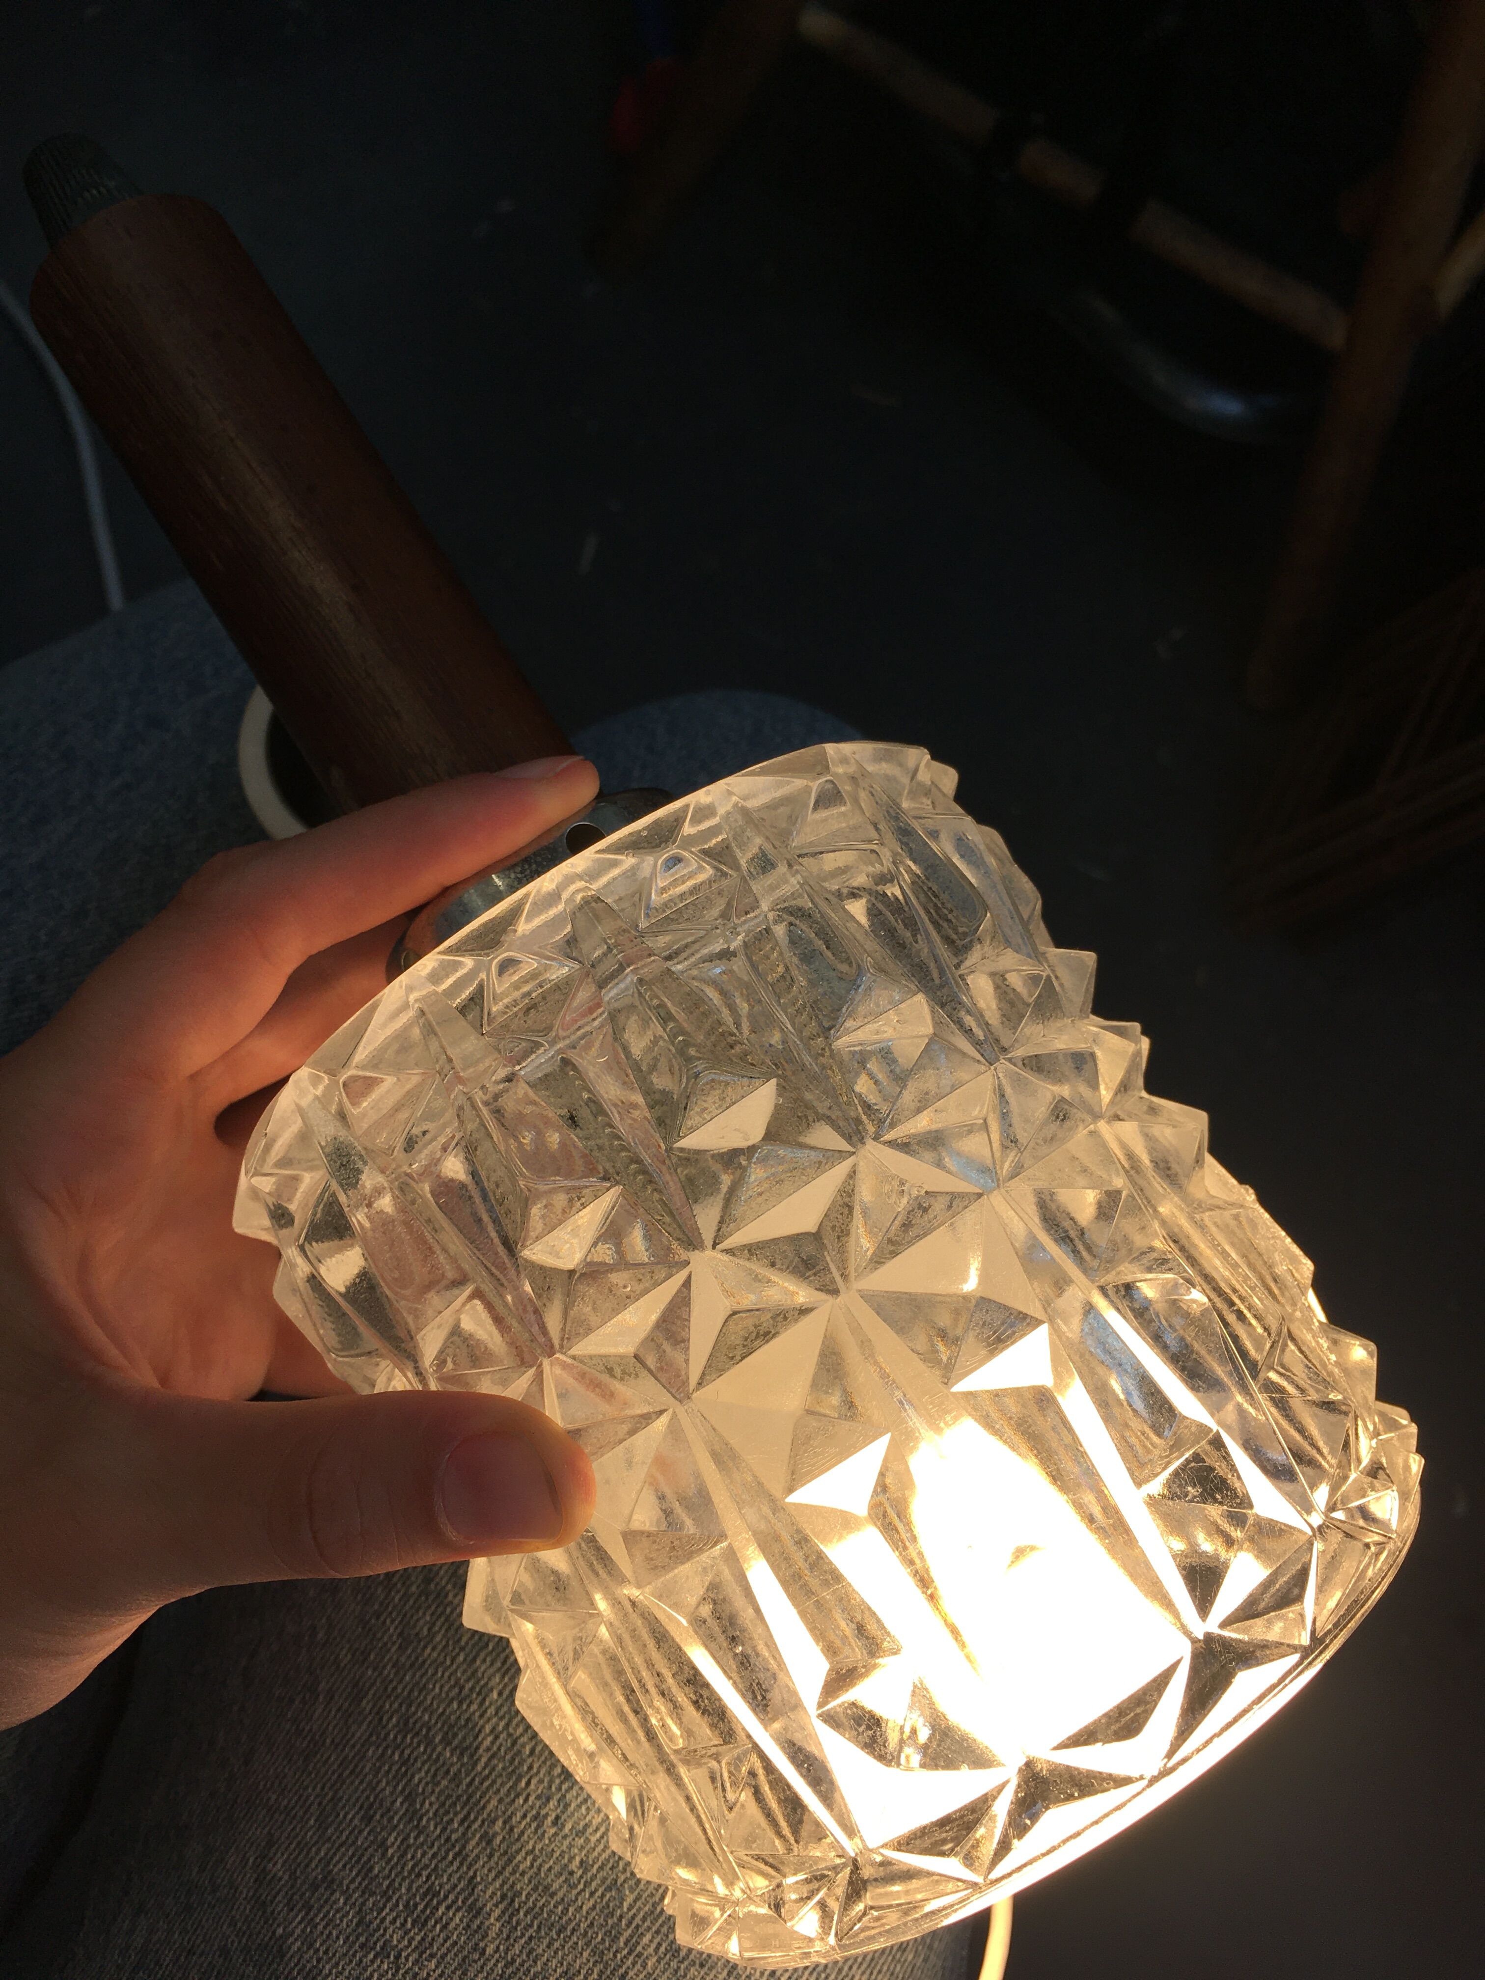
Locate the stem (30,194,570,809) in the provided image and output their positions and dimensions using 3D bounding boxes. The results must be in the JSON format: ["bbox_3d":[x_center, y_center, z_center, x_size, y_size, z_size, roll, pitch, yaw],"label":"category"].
[{"bbox_3d":[-0.071,-0.071,0.274,0.036,0.036,0.123,-33,82,0],"label":"stem"}]

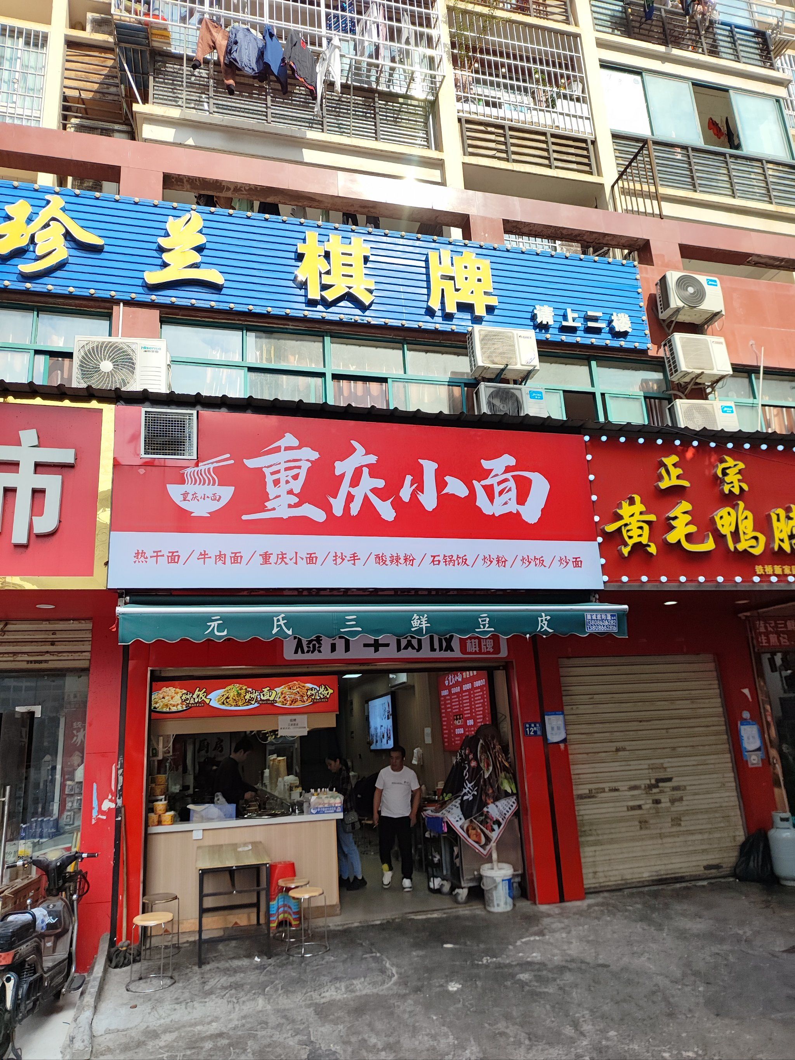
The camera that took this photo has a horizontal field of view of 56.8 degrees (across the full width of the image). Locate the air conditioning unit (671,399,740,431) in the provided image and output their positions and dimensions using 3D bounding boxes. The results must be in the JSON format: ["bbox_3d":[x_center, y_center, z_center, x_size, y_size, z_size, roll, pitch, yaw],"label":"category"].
[{"bbox_3d":[3.986,-1.354,9.597,0.882,0.580,0.280,1,-17,-15],"label":"air conditioning unit"}]

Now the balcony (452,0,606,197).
[{"bbox_3d":[1.896,-6.871,12.409,2.510,3.253,1.200,1,-17,-15],"label":"balcony"}]

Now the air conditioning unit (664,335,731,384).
[{"bbox_3d":[4.064,-2.324,10.008,0.798,0.534,0.310,1,-17,-15],"label":"air conditioning unit"}]

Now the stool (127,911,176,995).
[{"bbox_3d":[-1.940,3.328,5.818,0.370,0.465,0.370,1,-17,-15],"label":"stool"}]

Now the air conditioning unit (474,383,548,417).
[{"bbox_3d":[1.377,-1.436,8.982,0.814,0.570,0.310,1,-17,-15],"label":"air conditioning unit"}]

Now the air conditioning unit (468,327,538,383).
[{"bbox_3d":[1.310,-2.204,9.222,0.827,0.531,0.310,1,-17,-15],"label":"air conditioning unit"}]

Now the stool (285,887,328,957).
[{"bbox_3d":[-0.802,3.467,6.518,0.370,0.465,0.370,1,-17,-15],"label":"stool"}]

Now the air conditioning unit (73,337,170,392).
[{"bbox_3d":[-2.861,-1.642,7.687,0.914,0.620,0.330,1,-17,-15],"label":"air conditioning unit"}]

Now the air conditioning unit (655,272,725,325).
[{"bbox_3d":[4.038,-3.207,10.202,0.866,0.586,0.280,1,-17,-15],"label":"air conditioning unit"}]

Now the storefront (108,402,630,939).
[{"bbox_3d":[-0.315,1.403,6.915,4.440,4.590,1.850,1,-17,-15],"label":"storefront"}]

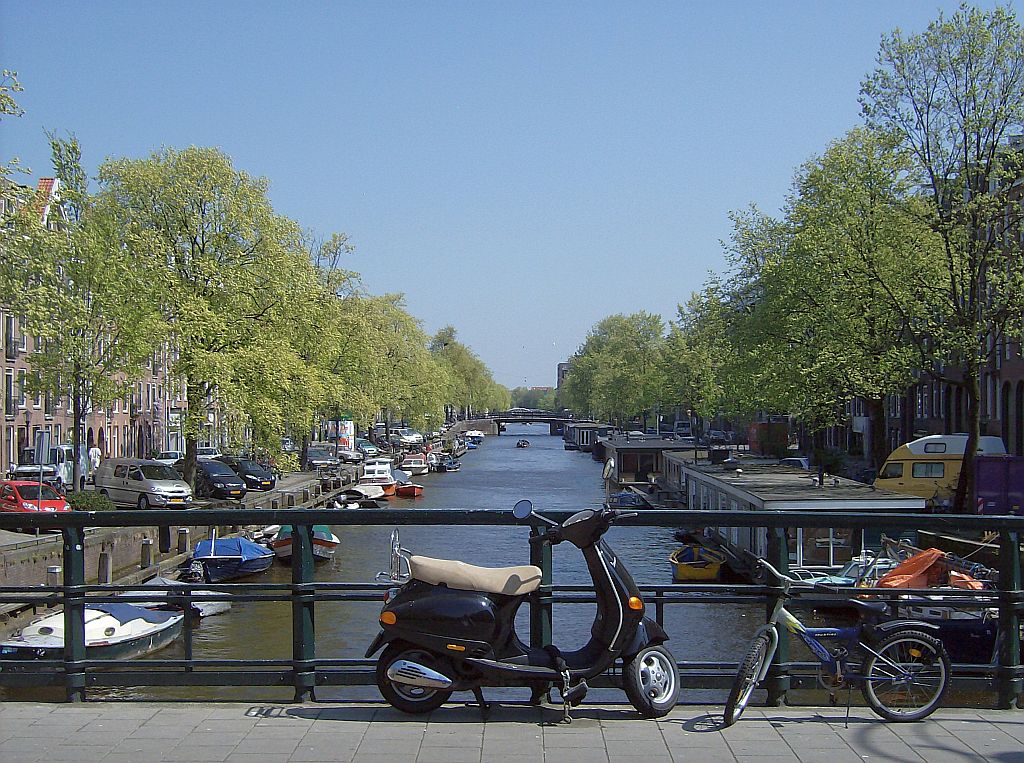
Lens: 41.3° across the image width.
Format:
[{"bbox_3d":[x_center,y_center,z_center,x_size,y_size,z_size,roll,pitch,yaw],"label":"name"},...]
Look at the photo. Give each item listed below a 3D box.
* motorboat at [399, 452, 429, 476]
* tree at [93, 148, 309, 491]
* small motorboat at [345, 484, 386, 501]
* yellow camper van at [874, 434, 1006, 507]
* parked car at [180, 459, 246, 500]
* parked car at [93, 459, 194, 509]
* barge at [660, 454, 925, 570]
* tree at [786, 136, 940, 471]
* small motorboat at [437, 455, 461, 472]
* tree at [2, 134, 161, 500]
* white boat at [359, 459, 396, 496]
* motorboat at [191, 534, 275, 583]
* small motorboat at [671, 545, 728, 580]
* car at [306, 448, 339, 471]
[{"bbox_3d":[-7.600,6.422,105.393,2.150,1.750,5.500,0,-1,-4],"label":"motorboat"},{"bbox_3d":[-12.716,-2.317,55.852,8.600,14.400,8.600,0,-1,0],"label":"tree"},{"bbox_3d":[-8.450,6.289,78.590,2.000,0.850,4.400,0,-1,-8],"label":"small motorboat"},{"bbox_3d":[14.423,3.183,46.549,4.650,2.750,1.900,-1,-1,15],"label":"yellow camper van"},{"bbox_3d":[-13.200,4.177,58.629,1.720,1.580,4.200,1,-2,-43],"label":"parked car"},{"bbox_3d":[-14.373,3.920,52.740,4.750,1.920,1.820,-1,-1,44],"label":"parked car"},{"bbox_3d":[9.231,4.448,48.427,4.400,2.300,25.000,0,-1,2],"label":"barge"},{"bbox_3d":[14.181,-2.729,54.555,6.700,14.700,6.700,0,-1,0],"label":"tree"},{"bbox_3d":[-5.300,6.726,112.889,1.800,1.400,4.600,0,-1,-10],"label":"small motorboat"},{"bbox_3d":[-16.200,-2.235,51.055,6.000,14.100,6.000,0,-1,0],"label":"tree"},{"bbox_3d":[-8.050,5.761,82.202,2.250,2.150,6.200,0,-1,-3],"label":"white boat"},{"bbox_3d":[-8.500,5.450,41.500,1.600,1.350,4.000,-1,-2,33],"label":"motorboat"},{"bbox_3d":[5.720,5.572,42.298,1.700,0.800,3.600,0,-1,6],"label":"small motorboat"},{"bbox_3d":[-12.300,4.740,82.922,1.700,1.420,4.300,1,-1,-33],"label":"car"}]

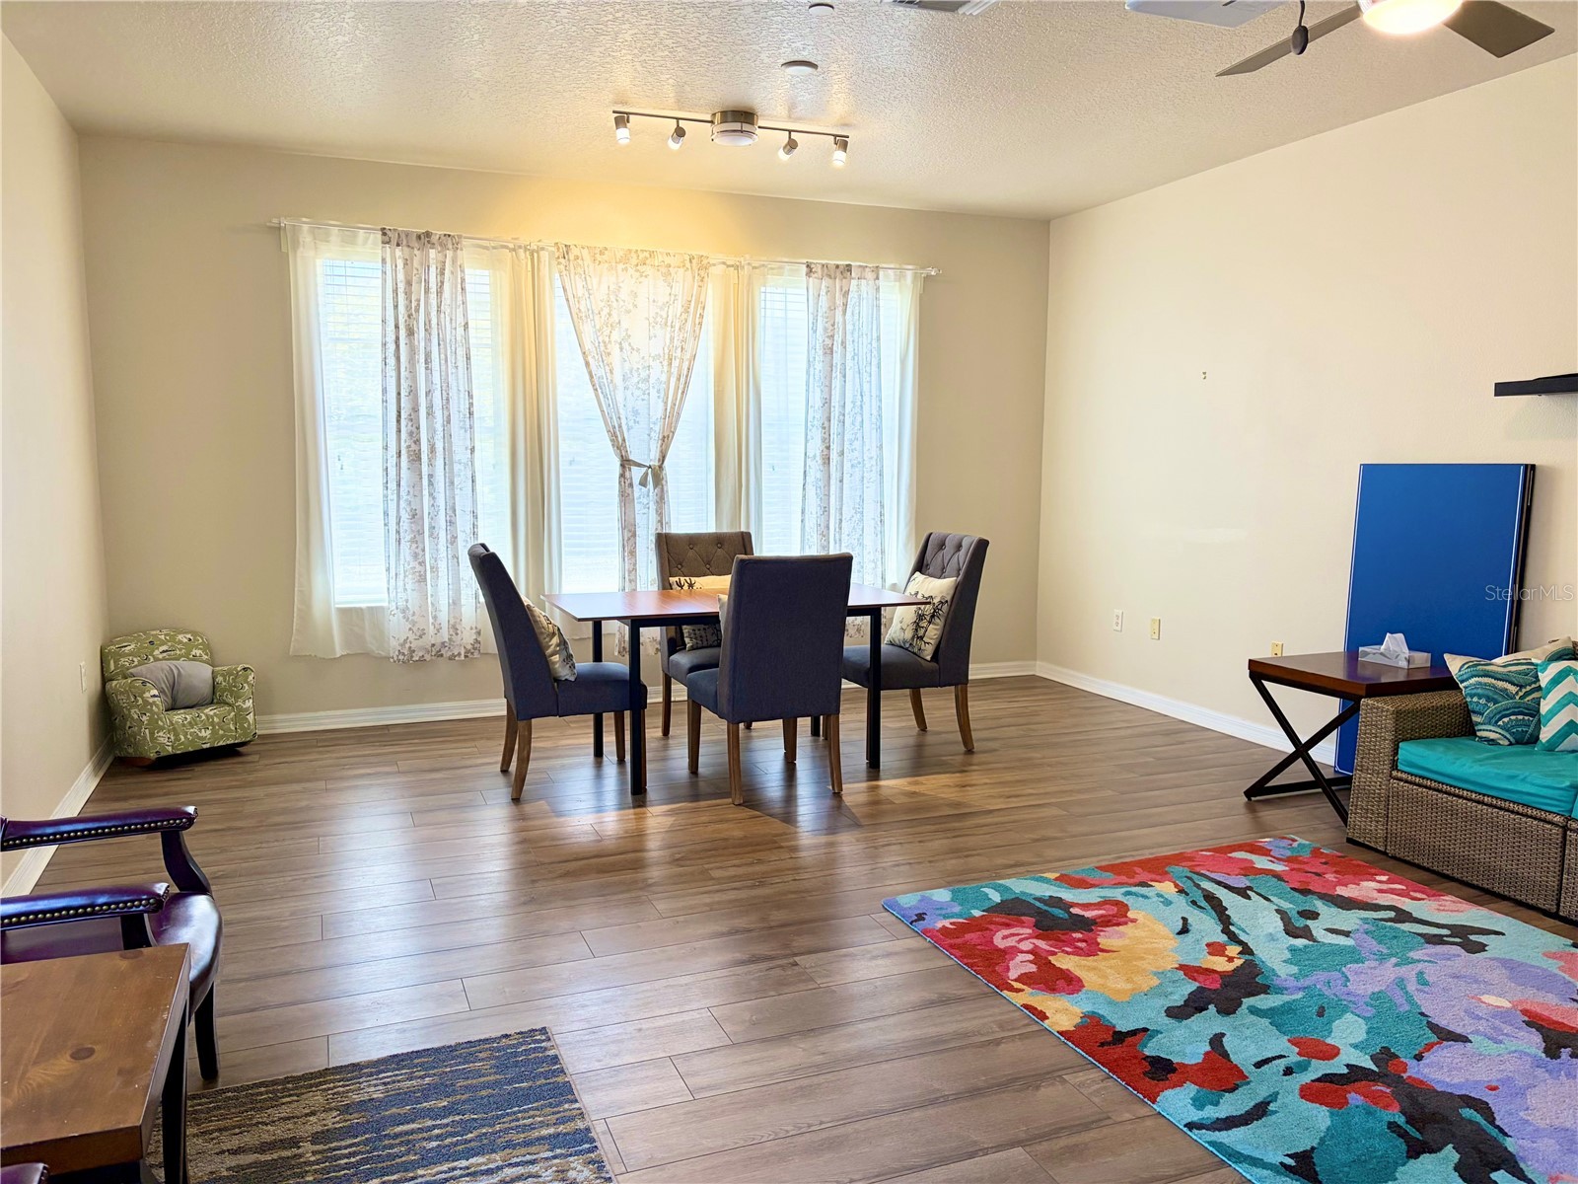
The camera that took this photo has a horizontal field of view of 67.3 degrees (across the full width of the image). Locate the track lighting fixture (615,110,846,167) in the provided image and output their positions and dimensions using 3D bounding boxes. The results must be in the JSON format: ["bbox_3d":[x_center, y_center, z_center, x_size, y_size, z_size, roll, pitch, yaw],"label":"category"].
[{"bbox_3d":[-0.225,-1.930,5.023,1.060,0.170,0.200,-3,7,-22],"label":"track lighting fixture"}]

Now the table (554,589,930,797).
[{"bbox_3d":[-0.269,0.406,5.447,1.560,0.760,0.890,-3,7,-22],"label":"table"}]

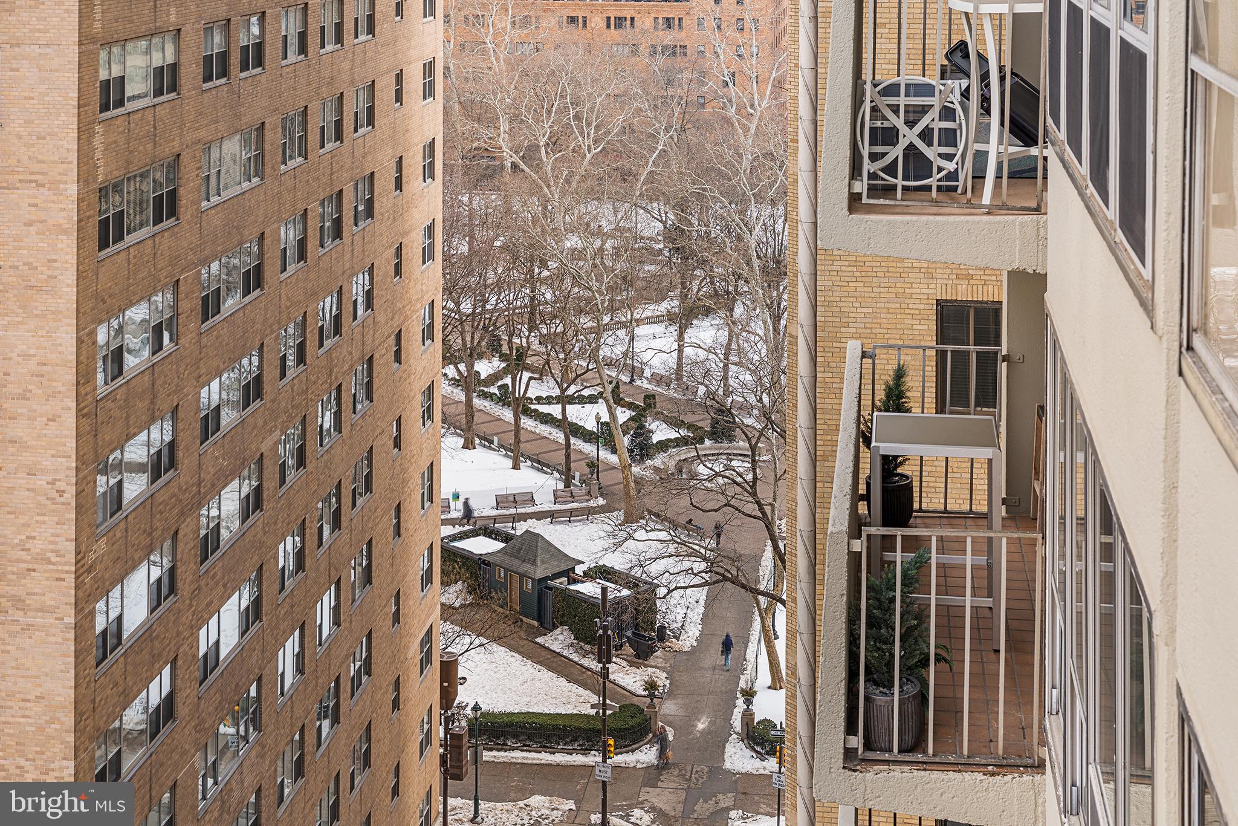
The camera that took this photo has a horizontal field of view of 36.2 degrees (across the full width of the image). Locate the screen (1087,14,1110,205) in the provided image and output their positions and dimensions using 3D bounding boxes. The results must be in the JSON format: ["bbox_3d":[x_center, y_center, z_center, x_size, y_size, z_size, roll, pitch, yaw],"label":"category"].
[{"bbox_3d":[1.628,-1.039,6.408,0.030,0.575,0.630,2,15,7],"label":"screen"}]

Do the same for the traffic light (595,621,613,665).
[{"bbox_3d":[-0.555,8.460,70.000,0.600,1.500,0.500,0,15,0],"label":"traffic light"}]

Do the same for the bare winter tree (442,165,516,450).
[{"bbox_3d":[-8.813,-6.265,113.000,6.000,16.500,6.000,0,15,0],"label":"bare winter tree"}]

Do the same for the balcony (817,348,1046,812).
[{"bbox_3d":[1.754,0.731,10.635,1.173,1.367,3.825,2,15,7],"label":"balcony"}]

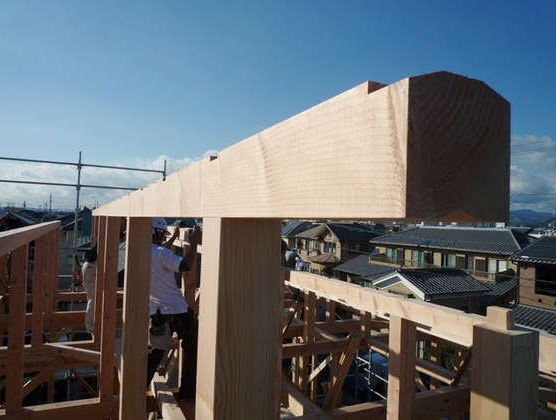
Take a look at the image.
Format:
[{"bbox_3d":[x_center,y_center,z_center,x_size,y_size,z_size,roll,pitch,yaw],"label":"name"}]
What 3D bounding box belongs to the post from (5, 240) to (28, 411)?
[{"bbox_3d":[-2.097,0.938,3.248,0.105,1.327,0.105,2,-2,-26],"label":"post"}]

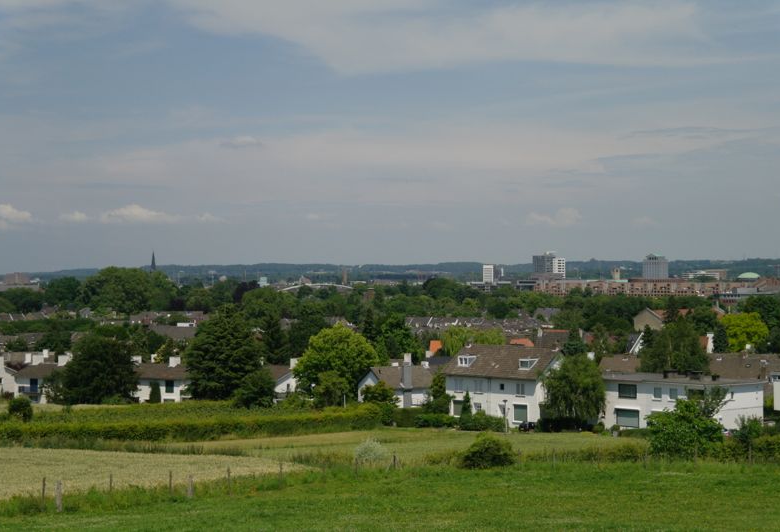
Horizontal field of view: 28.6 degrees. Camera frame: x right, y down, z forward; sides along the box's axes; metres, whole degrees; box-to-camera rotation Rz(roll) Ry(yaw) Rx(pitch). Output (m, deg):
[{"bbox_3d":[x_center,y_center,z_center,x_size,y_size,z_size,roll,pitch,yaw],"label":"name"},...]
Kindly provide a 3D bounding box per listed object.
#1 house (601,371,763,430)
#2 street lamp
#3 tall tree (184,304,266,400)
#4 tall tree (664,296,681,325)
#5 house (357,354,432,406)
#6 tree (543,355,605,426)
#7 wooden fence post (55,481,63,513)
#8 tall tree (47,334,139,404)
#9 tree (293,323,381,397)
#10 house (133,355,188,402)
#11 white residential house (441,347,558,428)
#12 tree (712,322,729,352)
[{"bbox_3d":[36.720,17.034,194.616,16.320,6.834,12.546,0,0,40],"label":"house"},{"bbox_3d":[14.188,18.338,188.190,0.561,4.124,0.561,0,0,0],"label":"street lamp"},{"bbox_3d":[-23.438,13.198,218.280,11.526,15.425,11.220,0,0,0],"label":"tall tree"},{"bbox_3d":[78.056,14.159,423.300,4.284,11.463,4.284,0,0,0],"label":"tall tree"},{"bbox_3d":[0.918,16.320,211.650,10.200,8.364,8.160,0,0,-21],"label":"house"},{"bbox_3d":[22.846,15.658,190.740,7.650,9.279,7.446,0,0,0],"label":"tree"},{"bbox_3d":[-12.543,8.748,58.140,0.214,1.224,0.214,0,0,0],"label":"wooden fence post"},{"bbox_3d":[-41.794,15.165,215.220,12.750,11.083,11.730,0,0,0],"label":"tall tree"},{"bbox_3d":[-7.765,14.378,218.280,12.240,12.656,11.730,0,0,0],"label":"tree"},{"bbox_3d":[-35.496,17.952,236.640,10.710,8.160,8.670,0,0,27],"label":"house"},{"bbox_3d":[16.116,15.504,202.368,15.504,10.200,9.792,0,0,40],"label":"white residential house"},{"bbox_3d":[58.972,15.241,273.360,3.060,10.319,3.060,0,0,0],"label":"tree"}]

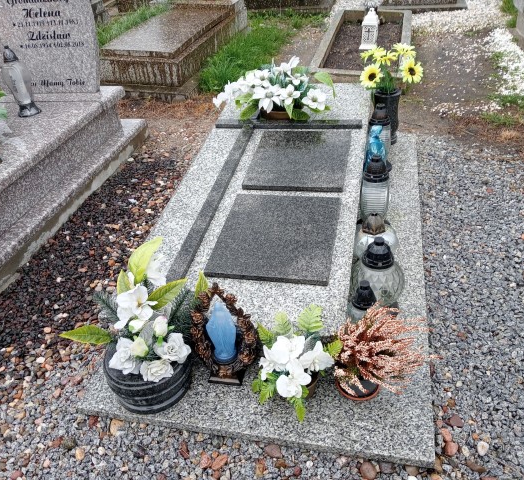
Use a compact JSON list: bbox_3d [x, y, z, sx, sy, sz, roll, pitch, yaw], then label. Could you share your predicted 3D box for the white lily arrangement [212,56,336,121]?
[{"bbox_3d":[0.061,-0.752,2.571,0.582,0.250,0.322,3,36,13],"label":"white lily arrangement"}]

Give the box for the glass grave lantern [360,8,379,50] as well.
[{"bbox_3d":[0.929,-1.838,4.478,0.146,0.312,0.146,10,37,21],"label":"glass grave lantern"}]

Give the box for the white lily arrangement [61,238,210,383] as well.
[{"bbox_3d":[-0.347,0.209,1.523,0.395,0.333,0.312,3,36,13],"label":"white lily arrangement"}]

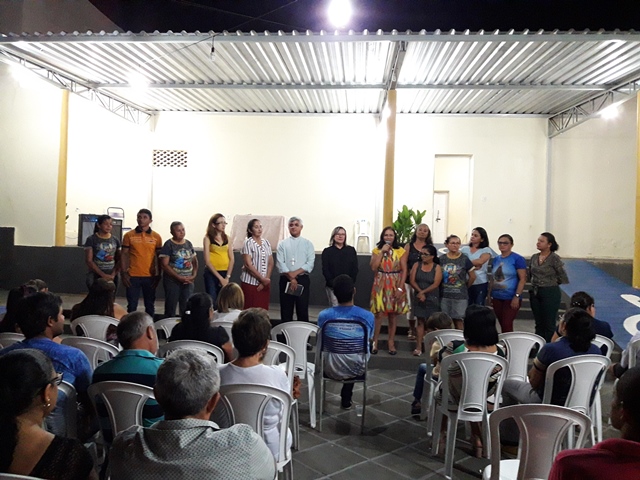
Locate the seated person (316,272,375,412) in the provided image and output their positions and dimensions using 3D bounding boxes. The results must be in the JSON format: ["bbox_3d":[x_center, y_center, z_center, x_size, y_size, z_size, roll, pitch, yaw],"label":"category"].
[{"bbox_3d":[0.235,0.937,4.680,0.490,1.280,0.800,1,0,2],"label":"seated person"}]

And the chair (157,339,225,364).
[{"bbox_3d":[-0.860,1.116,3.750,0.440,0.870,0.510,1,0,2],"label":"chair"}]

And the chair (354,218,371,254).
[{"bbox_3d":[1.135,-0.091,13.450,0.450,0.880,0.500,1,0,0],"label":"chair"}]

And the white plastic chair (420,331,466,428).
[{"bbox_3d":[1.101,1.187,4.564,0.450,0.880,0.500,1,0,4],"label":"white plastic chair"}]

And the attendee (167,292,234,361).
[{"bbox_3d":[-0.865,0.960,3.950,0.470,1.180,0.750,2,0,6],"label":"attendee"}]

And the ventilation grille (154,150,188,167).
[{"bbox_3d":[-3.691,-2.010,12.800,0.880,0.420,0.100,1,0,4],"label":"ventilation grille"}]

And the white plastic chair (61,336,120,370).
[{"bbox_3d":[-1.687,1.157,4.034,0.450,0.880,0.500,1,0,1],"label":"white plastic chair"}]

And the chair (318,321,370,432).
[{"bbox_3d":[0.216,1.157,4.533,0.410,0.920,0.480,1,0,6],"label":"chair"}]

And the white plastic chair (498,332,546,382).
[{"bbox_3d":[1.620,1.179,4.430,0.440,0.870,0.510,1,0,-3],"label":"white plastic chair"}]

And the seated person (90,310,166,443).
[{"bbox_3d":[-0.945,0.960,2.920,0.500,1.180,0.800,2,0,6],"label":"seated person"}]

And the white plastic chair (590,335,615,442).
[{"bbox_3d":[2.162,1.199,4.424,0.450,0.880,0.500,1,0,0],"label":"white plastic chair"}]

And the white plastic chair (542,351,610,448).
[{"bbox_3d":[1.625,1.180,3.610,0.440,0.870,0.510,1,0,-15],"label":"white plastic chair"}]

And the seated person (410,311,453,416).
[{"bbox_3d":[1.010,1.107,4.600,0.400,0.980,0.620,1,0,-10],"label":"seated person"}]

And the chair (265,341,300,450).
[{"bbox_3d":[-0.385,1.128,3.750,0.440,0.870,0.510,1,0,2],"label":"chair"}]

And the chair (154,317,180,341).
[{"bbox_3d":[-1.288,1.158,4.984,0.450,0.880,0.500,1,0,2],"label":"chair"}]

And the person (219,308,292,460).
[{"bbox_3d":[-0.310,0.986,3.042,0.480,1.260,0.750,1,0,6],"label":"person"}]

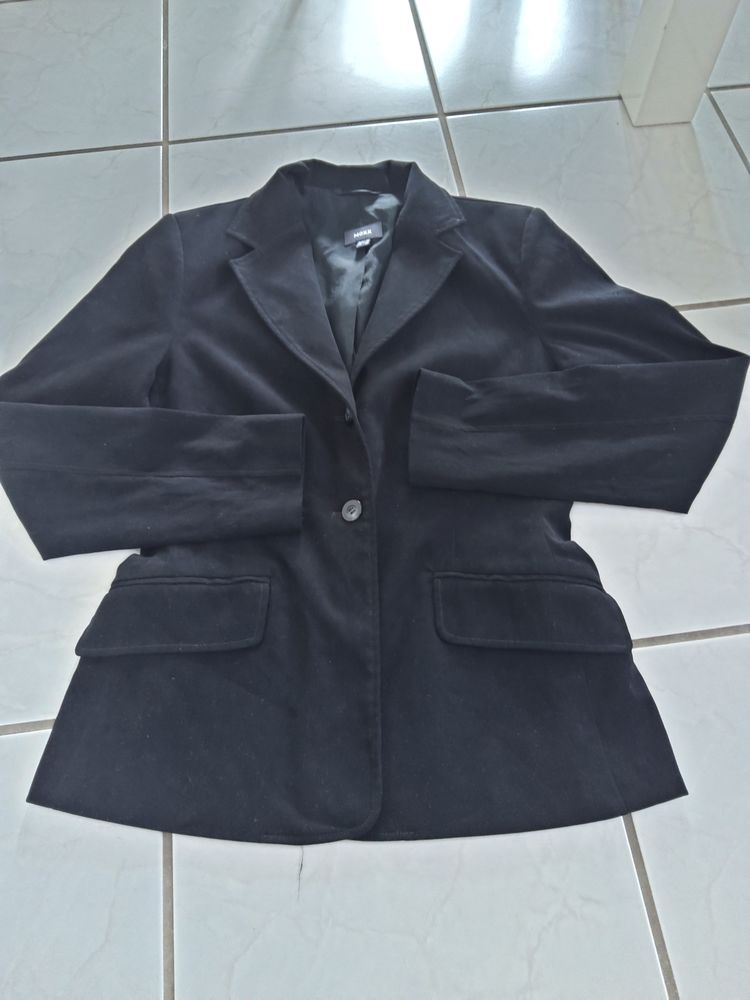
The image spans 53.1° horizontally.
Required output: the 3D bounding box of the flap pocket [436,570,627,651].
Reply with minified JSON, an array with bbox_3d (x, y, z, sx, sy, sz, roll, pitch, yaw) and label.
[{"bbox_3d":[0.125,0.090,0.600,0.158,0.018,0.061,3,64,-4],"label":"flap pocket"}]

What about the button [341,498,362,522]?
[{"bbox_3d":[-0.020,0.009,0.633,0.019,0.004,0.019,0,63,1],"label":"button"}]

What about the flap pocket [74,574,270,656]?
[{"bbox_3d":[-0.162,0.092,0.604,0.155,0.018,0.063,-3,65,6],"label":"flap pocket"}]

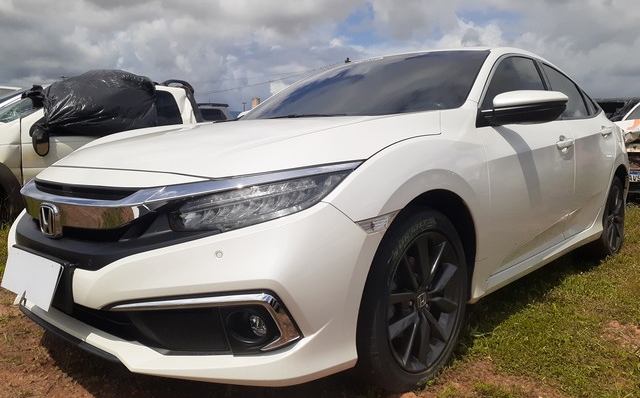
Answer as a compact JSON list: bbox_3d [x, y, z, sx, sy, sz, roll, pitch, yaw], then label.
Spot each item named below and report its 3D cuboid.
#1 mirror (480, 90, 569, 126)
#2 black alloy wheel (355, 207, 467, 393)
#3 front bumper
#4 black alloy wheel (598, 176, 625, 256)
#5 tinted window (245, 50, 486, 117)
[{"bbox_3d":[0.833,-0.367,2.036,0.250,0.150,0.220,4,7,41],"label":"mirror"},{"bbox_3d":[0.276,0.328,1.696,0.220,0.645,0.645,4,7,43],"label":"black alloy wheel"},{"bbox_3d":[-0.690,0.212,1.763,1.770,0.470,0.590,4,7,41],"label":"front bumper"},{"bbox_3d":[2.078,0.148,3.699,0.220,0.645,0.645,4,7,41],"label":"black alloy wheel"},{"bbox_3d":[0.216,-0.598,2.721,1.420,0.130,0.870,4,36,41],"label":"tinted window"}]

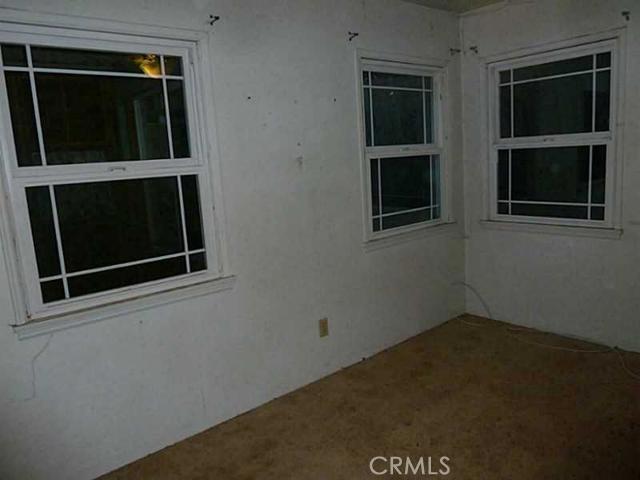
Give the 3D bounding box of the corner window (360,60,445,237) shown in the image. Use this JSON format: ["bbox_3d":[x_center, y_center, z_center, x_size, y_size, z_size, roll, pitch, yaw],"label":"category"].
[{"bbox_3d":[0.645,-0.669,3.395,0.893,1.181,0.070,-11,12,-39],"label":"corner window"}]

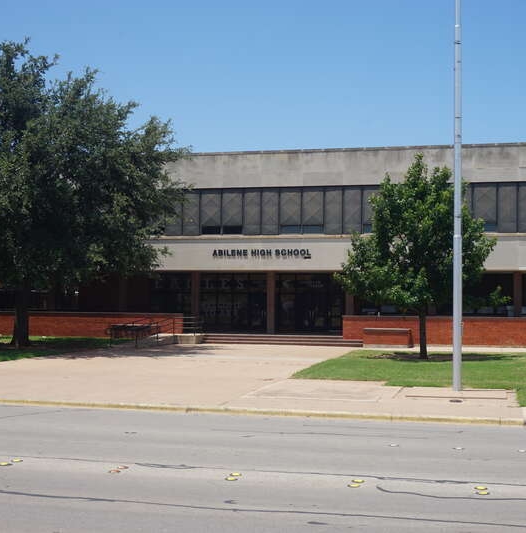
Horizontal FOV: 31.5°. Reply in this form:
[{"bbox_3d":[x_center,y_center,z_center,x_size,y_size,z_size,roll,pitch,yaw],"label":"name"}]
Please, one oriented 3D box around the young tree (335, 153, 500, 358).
[{"bbox_3d":[5.700,-0.410,34.400,5.900,7.600,5.700,1,-3,0],"label":"young tree"}]

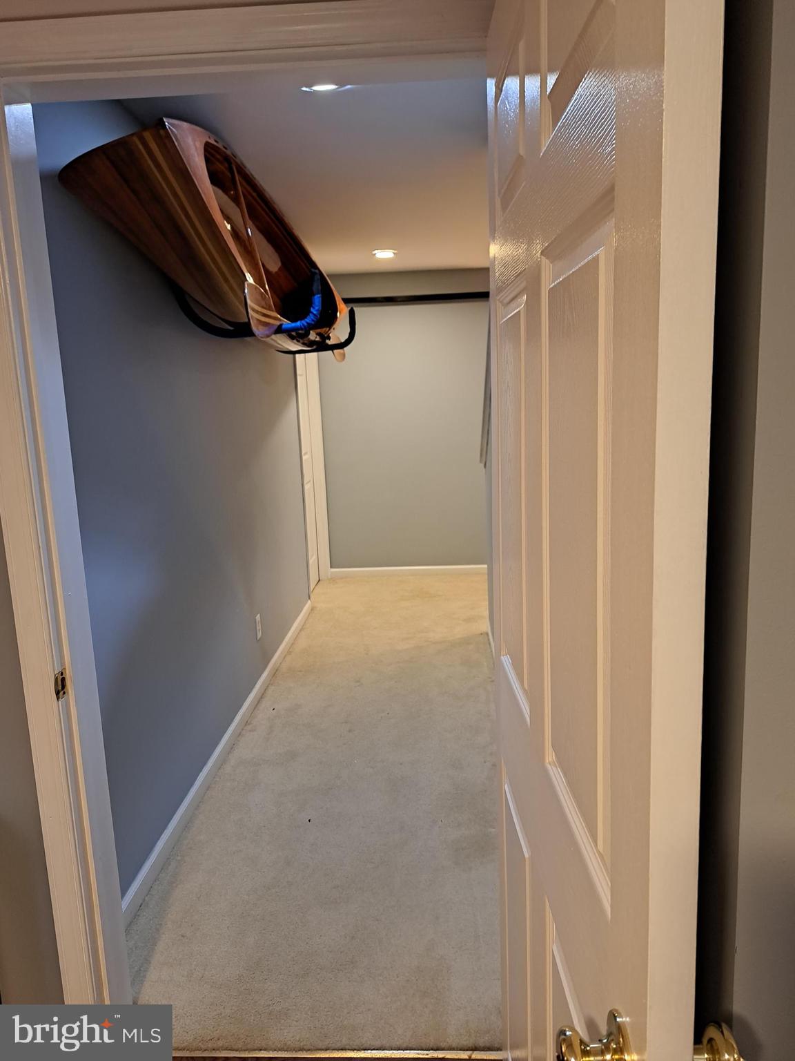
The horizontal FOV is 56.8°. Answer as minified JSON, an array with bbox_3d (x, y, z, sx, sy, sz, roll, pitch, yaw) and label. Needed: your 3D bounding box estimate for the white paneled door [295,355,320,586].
[{"bbox_3d":[-0.723,-0.521,5.537,0.040,2.030,0.840,-2,10,3],"label":"white paneled door"}]

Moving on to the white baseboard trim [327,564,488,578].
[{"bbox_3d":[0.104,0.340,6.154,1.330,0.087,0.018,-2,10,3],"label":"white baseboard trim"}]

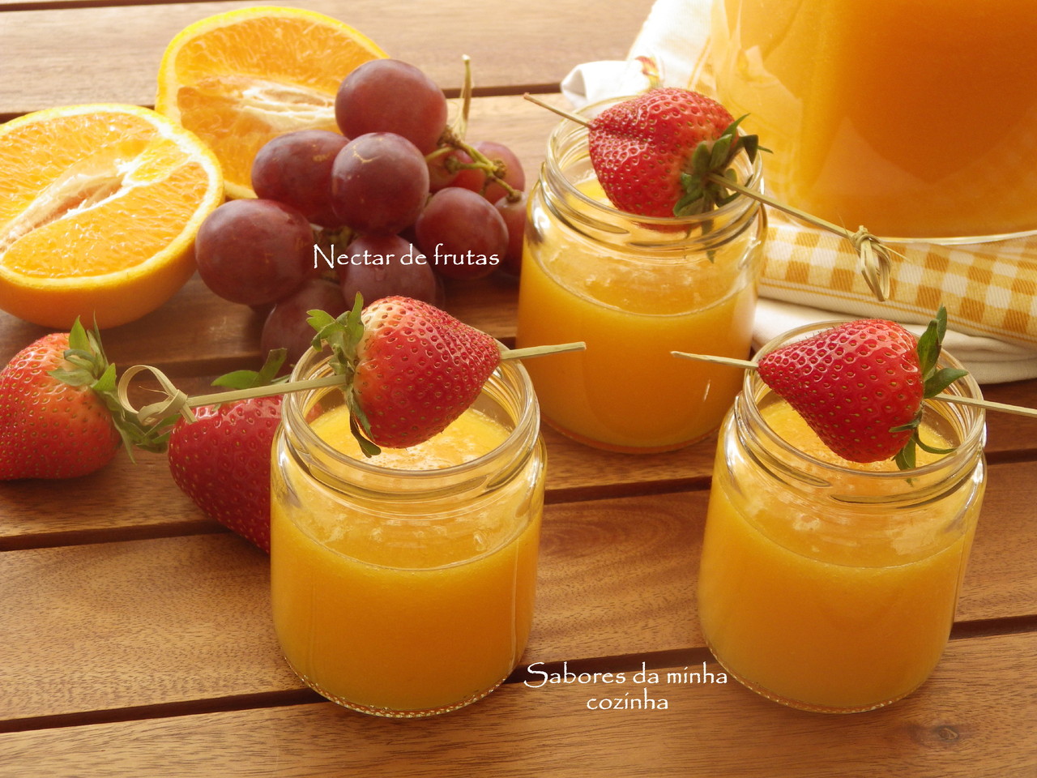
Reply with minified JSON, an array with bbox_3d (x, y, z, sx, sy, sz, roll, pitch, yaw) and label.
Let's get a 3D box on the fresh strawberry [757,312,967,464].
[{"bbox_3d":[0.077,-0.001,0.590,0.046,0.036,0.036,9,40,4],"label":"fresh strawberry"}]

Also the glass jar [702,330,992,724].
[{"bbox_3d":[0.081,0.031,0.650,0.066,0.078,0.066,5,40,0],"label":"glass jar"}]

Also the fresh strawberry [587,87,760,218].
[{"bbox_3d":[0.035,-0.058,0.652,0.042,0.037,0.037,25,44,22],"label":"fresh strawberry"}]

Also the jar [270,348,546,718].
[{"bbox_3d":[-0.027,0.031,0.640,0.066,0.078,0.066,3,40,-2],"label":"jar"}]

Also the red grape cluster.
[{"bbox_3d":[-0.040,-0.053,0.755,0.073,0.056,0.109,33,48,29],"label":"red grape cluster"}]

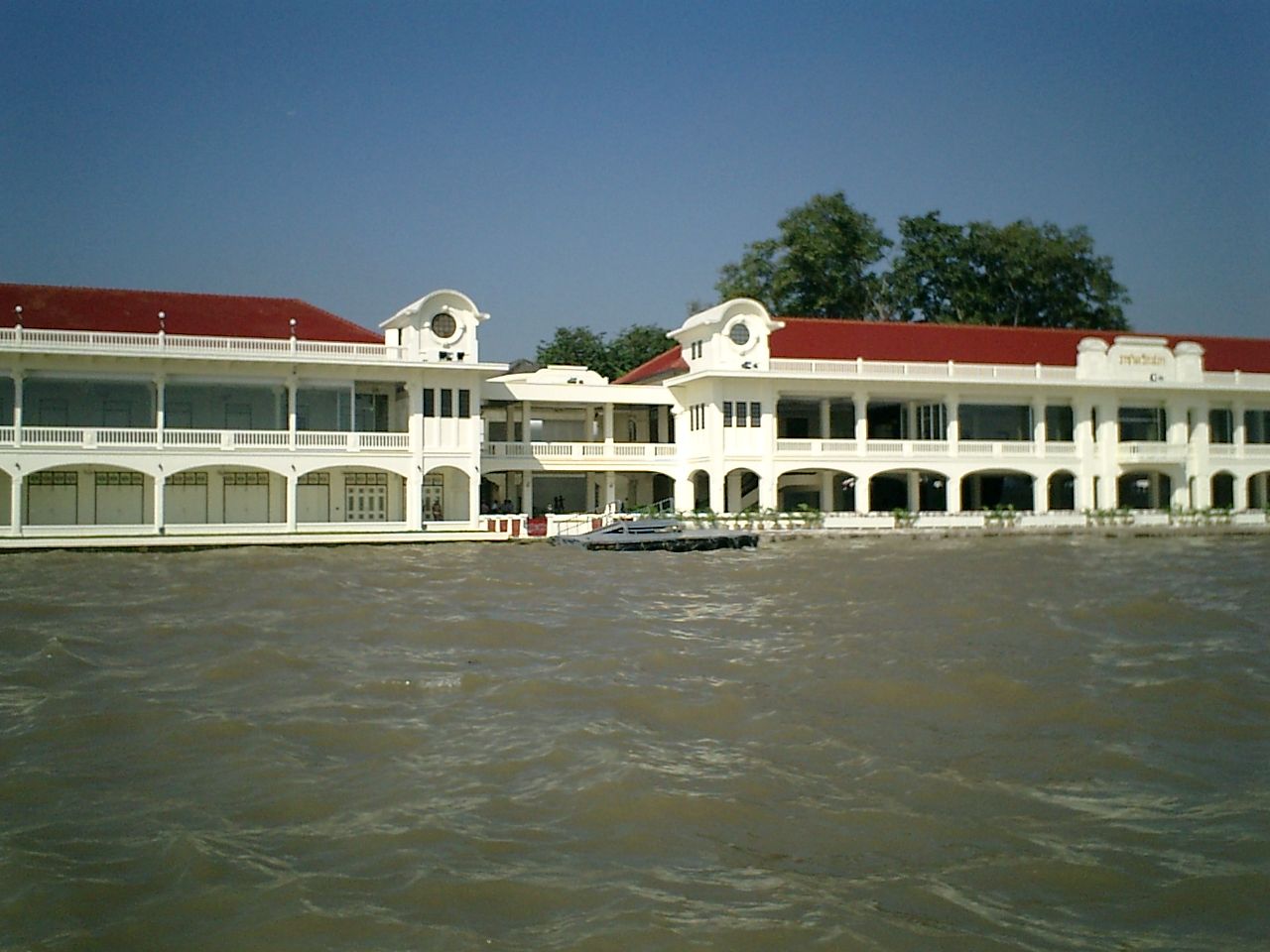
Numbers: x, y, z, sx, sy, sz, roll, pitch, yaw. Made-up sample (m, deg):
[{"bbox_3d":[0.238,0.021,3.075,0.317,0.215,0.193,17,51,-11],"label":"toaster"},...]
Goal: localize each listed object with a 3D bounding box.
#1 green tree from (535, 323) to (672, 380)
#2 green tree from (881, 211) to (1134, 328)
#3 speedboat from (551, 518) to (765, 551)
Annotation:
[{"bbox_3d":[-2.390,-4.760,111.000,12.000,15.390,11.000,0,0,0],"label":"green tree"},{"bbox_3d":[30.270,-9.290,110.000,19.500,24.430,17.000,0,0,0],"label":"green tree"},{"bbox_3d":[0.940,2.720,62.500,8.900,1.550,3.000,0,0,-16],"label":"speedboat"}]

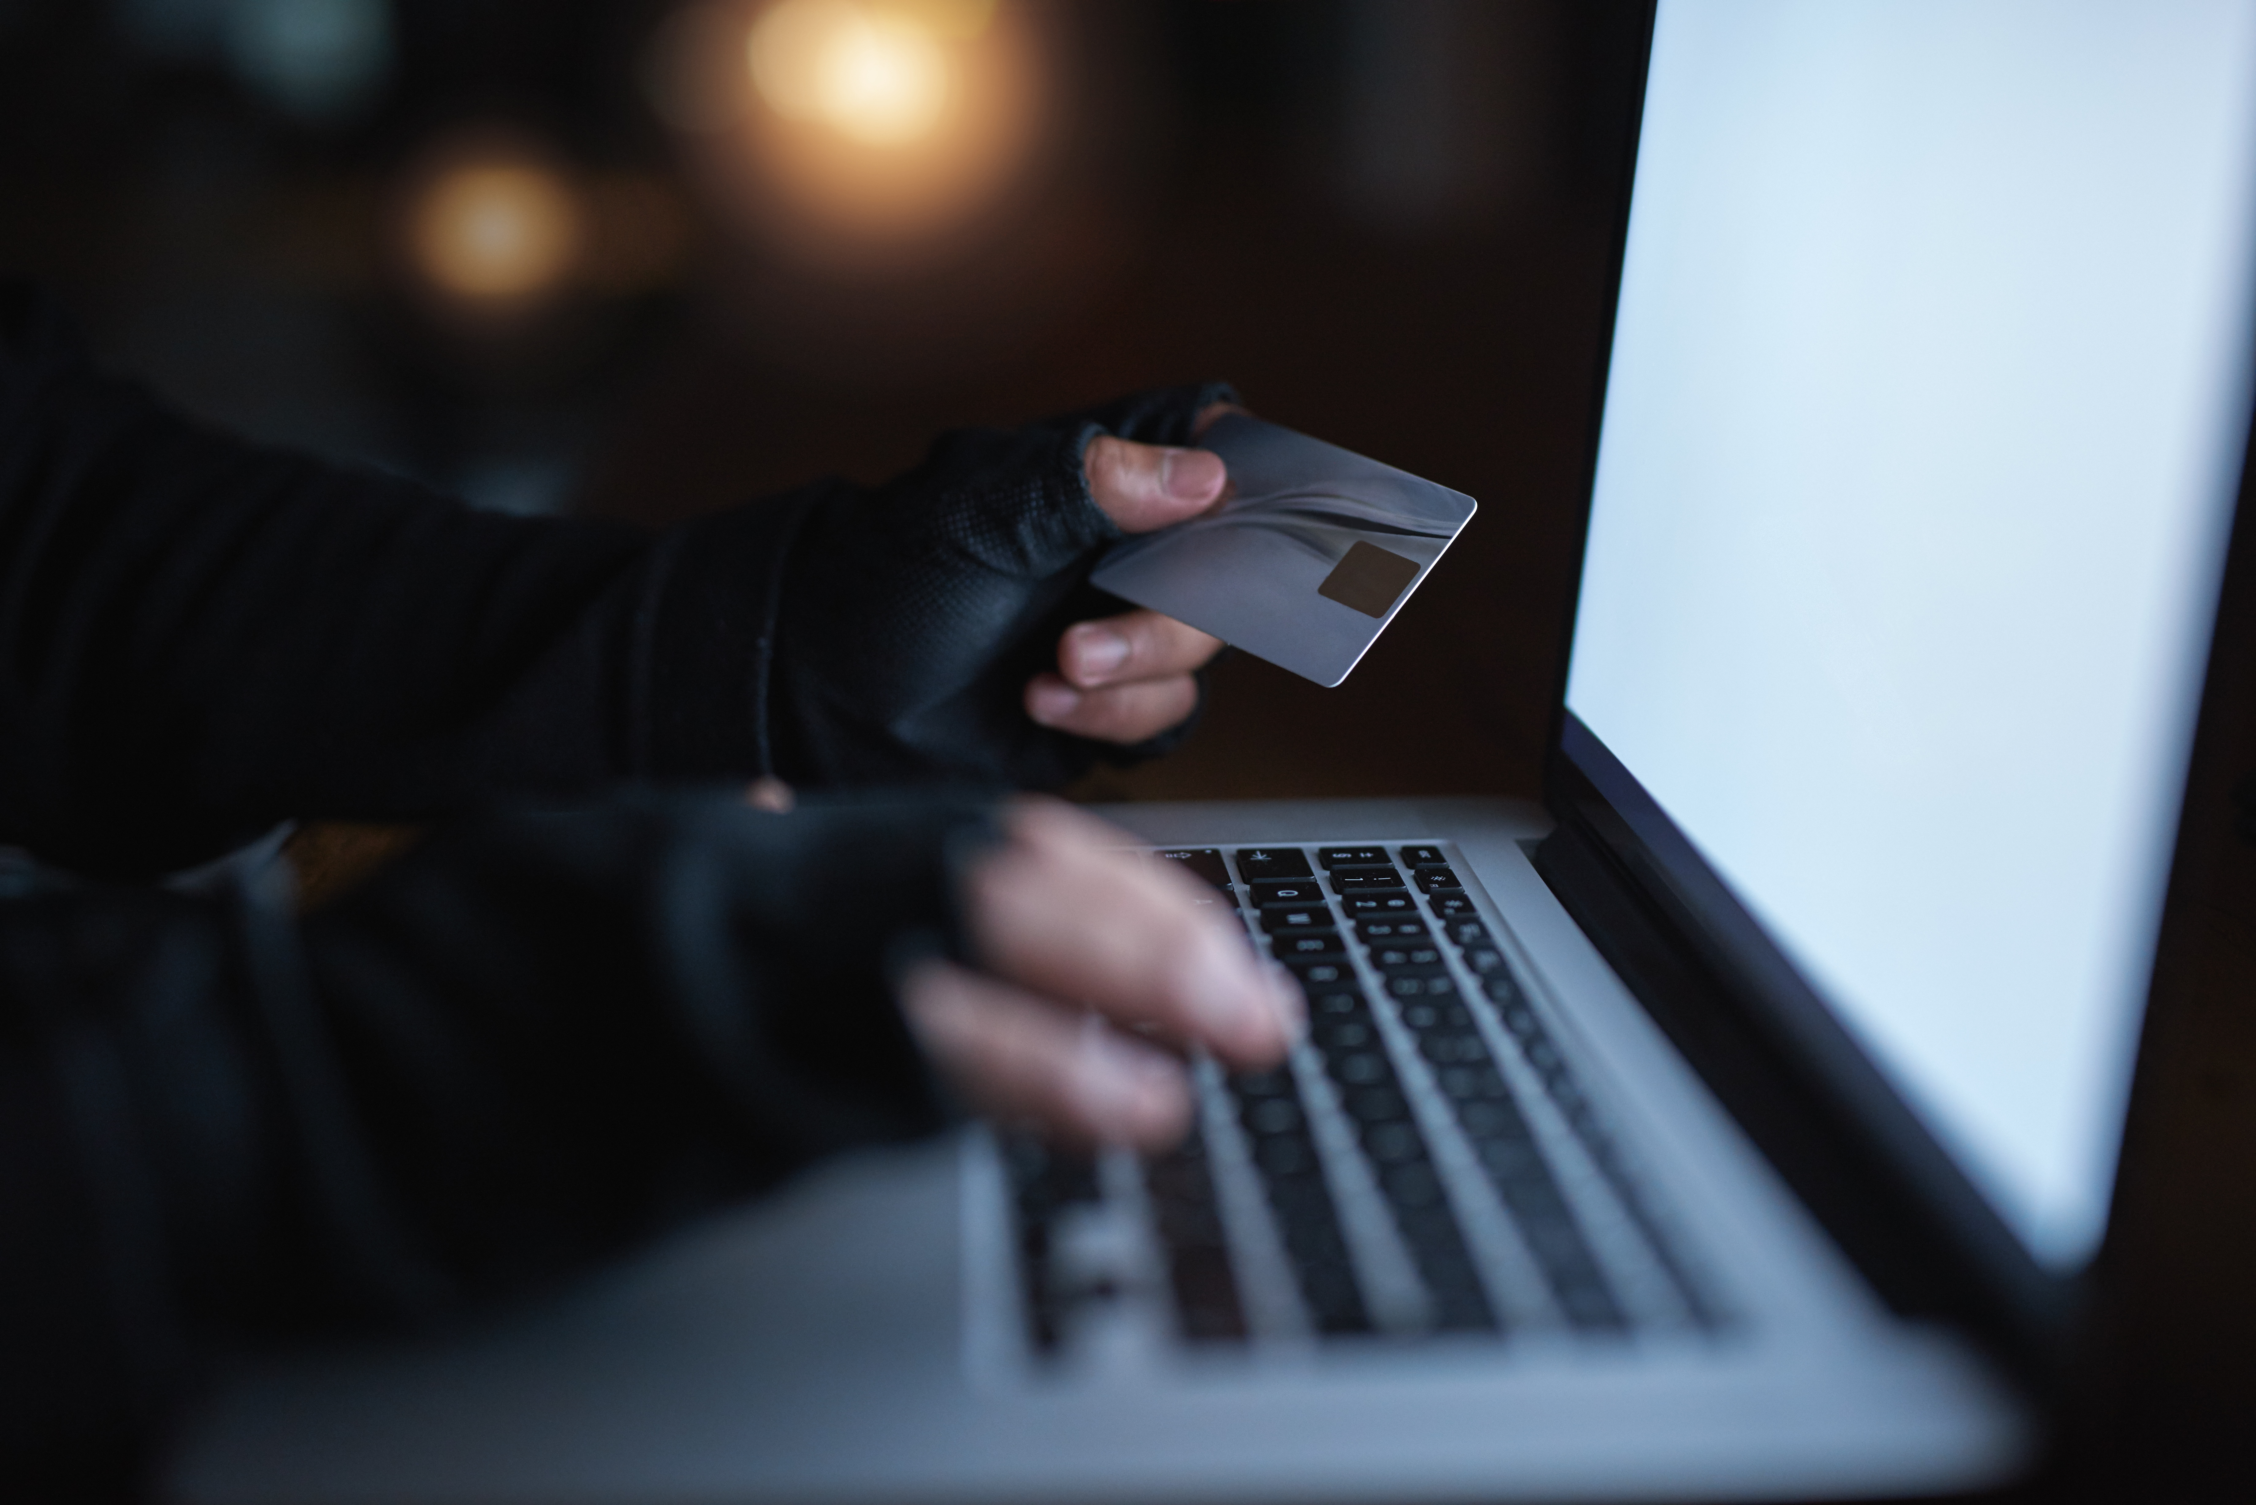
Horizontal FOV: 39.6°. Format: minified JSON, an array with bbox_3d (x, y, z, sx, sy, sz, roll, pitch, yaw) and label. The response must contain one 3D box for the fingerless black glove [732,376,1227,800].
[{"bbox_3d":[-0.033,-0.040,0.765,0.112,0.090,0.075,-7,8,27],"label":"fingerless black glove"}]

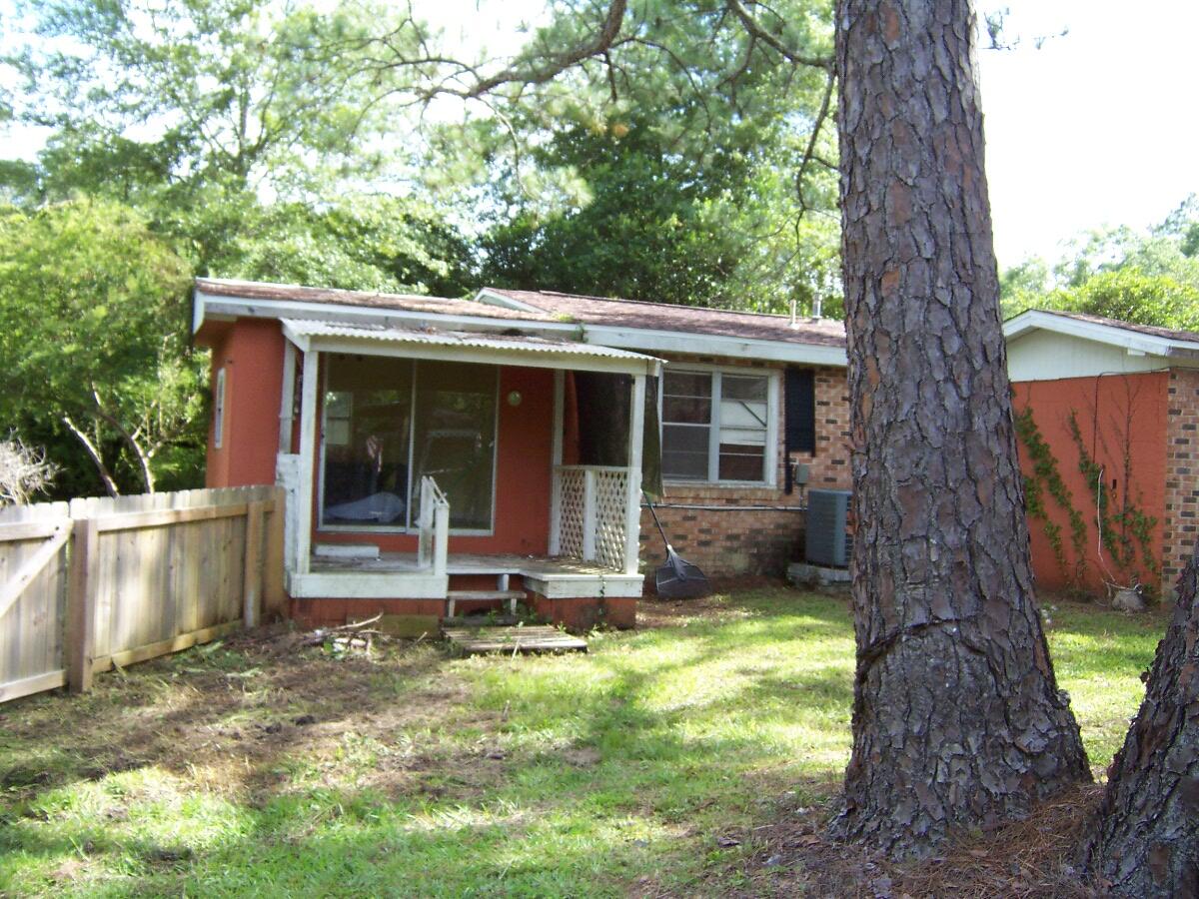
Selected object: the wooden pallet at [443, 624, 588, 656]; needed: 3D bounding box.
[{"bbox_3d":[-0.723,1.598,9.451,1.000,0.110,0.977,2,0,-21],"label":"wooden pallet"}]

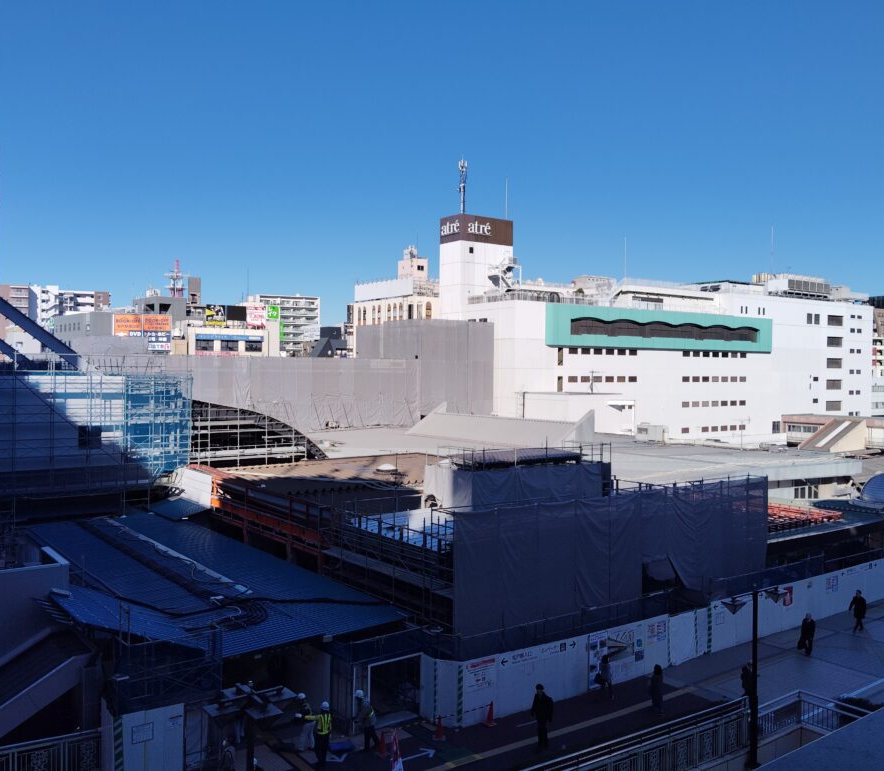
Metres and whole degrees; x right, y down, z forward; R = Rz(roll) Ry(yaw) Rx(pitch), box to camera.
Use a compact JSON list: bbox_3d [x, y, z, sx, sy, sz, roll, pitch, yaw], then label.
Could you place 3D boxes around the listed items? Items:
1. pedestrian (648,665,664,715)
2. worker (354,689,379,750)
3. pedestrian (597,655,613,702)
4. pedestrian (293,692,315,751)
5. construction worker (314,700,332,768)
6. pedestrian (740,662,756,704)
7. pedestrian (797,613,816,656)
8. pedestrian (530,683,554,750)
[{"bbox_3d":[6.787,9.616,26.247,0.460,1.570,0.400,1,1,-6],"label":"pedestrian"},{"bbox_3d":[-2.136,9.490,23.464,0.620,1.740,0.520,0,1,-12],"label":"worker"},{"bbox_3d":[5.369,9.600,27.237,0.450,1.530,0.480,0,1,-34],"label":"pedestrian"},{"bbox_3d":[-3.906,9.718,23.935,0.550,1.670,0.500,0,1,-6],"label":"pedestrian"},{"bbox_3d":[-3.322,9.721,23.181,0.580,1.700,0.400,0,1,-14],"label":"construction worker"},{"bbox_3d":[9.673,9.585,26.093,0.480,1.700,0.500,0,1,-28],"label":"pedestrian"},{"bbox_3d":[13.982,9.538,31.776,0.550,1.660,0.420,1,1,27],"label":"pedestrian"},{"bbox_3d":[2.932,9.698,24.134,0.600,1.800,0.380,1,1,20],"label":"pedestrian"}]

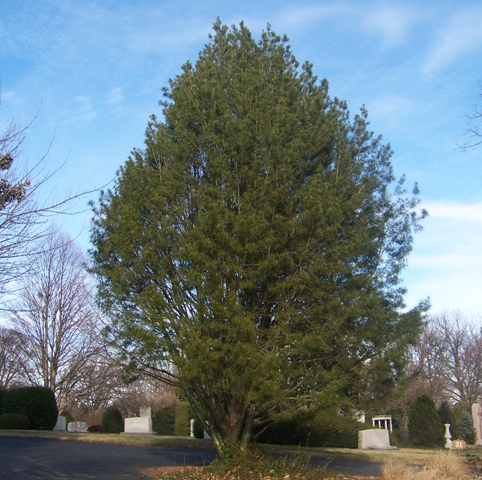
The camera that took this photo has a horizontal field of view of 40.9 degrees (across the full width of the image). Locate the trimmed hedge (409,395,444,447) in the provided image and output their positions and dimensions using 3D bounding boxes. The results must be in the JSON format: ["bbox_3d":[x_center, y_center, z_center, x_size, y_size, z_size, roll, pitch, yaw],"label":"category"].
[{"bbox_3d":[9.367,9.065,32.500,1.750,2.650,1.700,-1,-14,0],"label":"trimmed hedge"}]

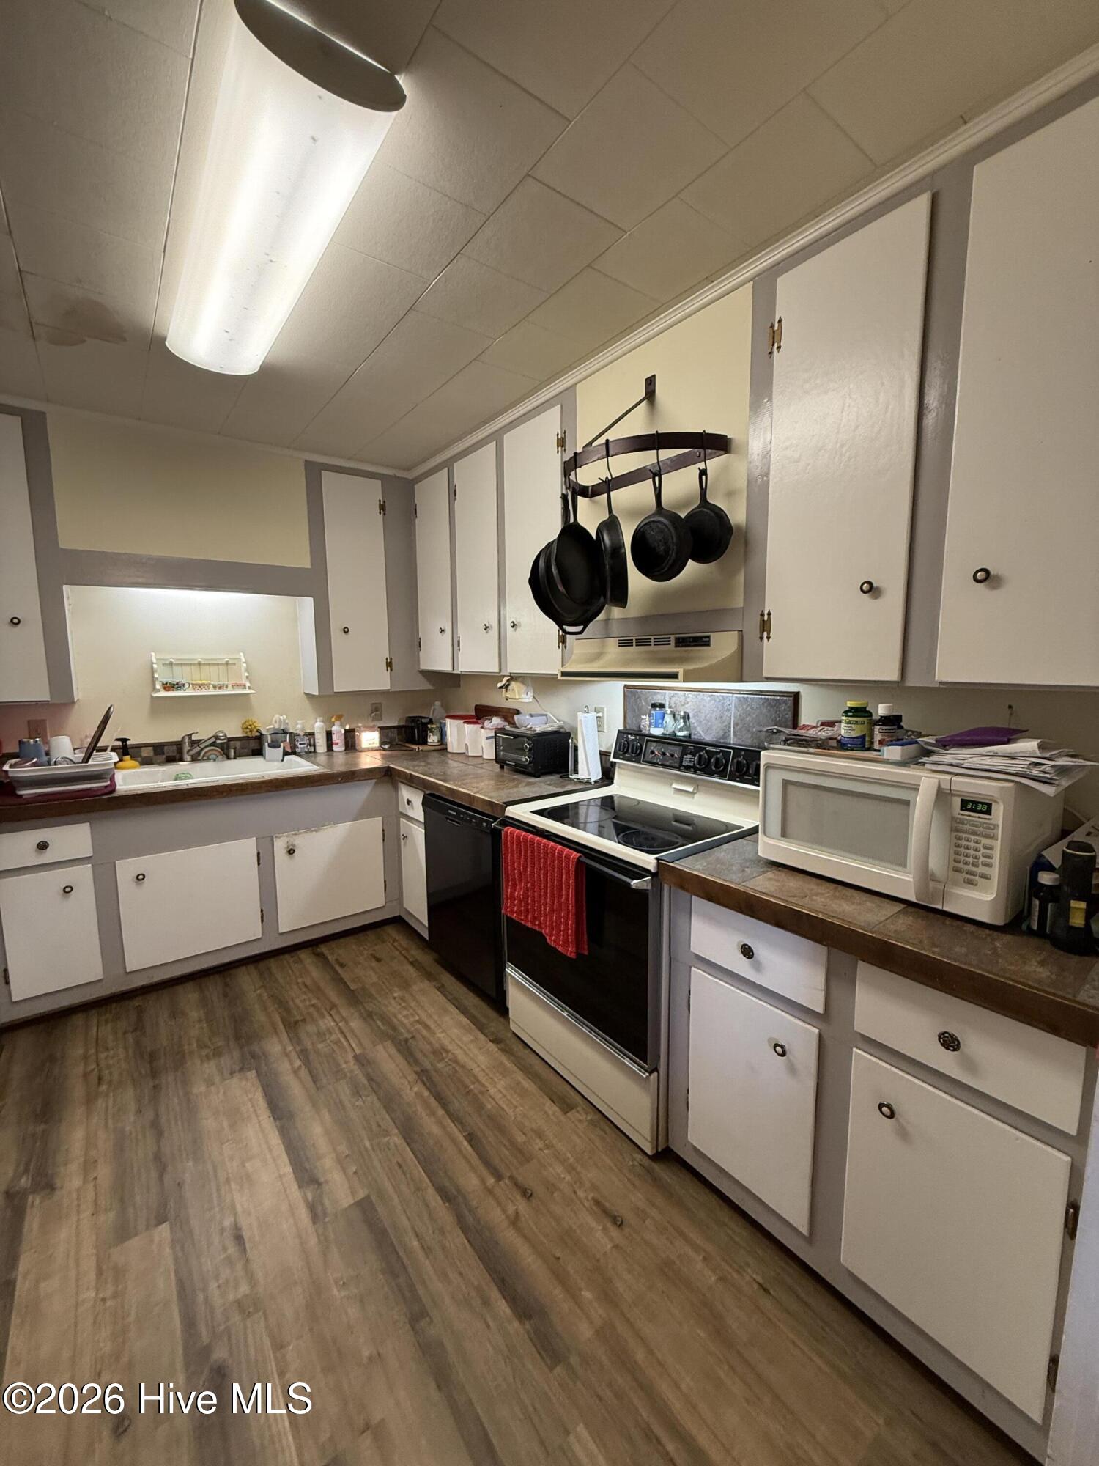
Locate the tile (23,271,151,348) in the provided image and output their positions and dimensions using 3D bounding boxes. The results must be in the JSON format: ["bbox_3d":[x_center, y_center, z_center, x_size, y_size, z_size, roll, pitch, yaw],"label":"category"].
[{"bbox_3d":[-1.375,-1.264,1.780,0.306,0.020,0.302,-6,9,-36],"label":"tile"}]

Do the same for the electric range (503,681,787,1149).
[{"bbox_3d":[0.312,0.602,2.124,0.665,1.155,0.755,-6,9,-37],"label":"electric range"}]

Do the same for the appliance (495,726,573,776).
[{"bbox_3d":[-0.092,0.093,2.938,0.230,0.200,0.370,-5,8,-33],"label":"appliance"}]

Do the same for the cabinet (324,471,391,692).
[{"bbox_3d":[-1.124,-0.814,3.341,0.325,1.150,0.310,-6,9,-37],"label":"cabinet"}]

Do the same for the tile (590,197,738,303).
[{"bbox_3d":[0.315,-1.251,1.546,0.294,0.020,0.298,-6,9,-36],"label":"tile"}]

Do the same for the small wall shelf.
[{"bbox_3d":[-1.766,-0.302,3.012,0.455,0.210,0.120,-6,9,-37],"label":"small wall shelf"}]

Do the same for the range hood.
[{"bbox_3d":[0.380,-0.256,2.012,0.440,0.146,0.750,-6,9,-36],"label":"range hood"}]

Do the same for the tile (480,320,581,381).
[{"bbox_3d":[-0.050,-1.307,2.030,0.294,0.020,0.303,-6,9,-36],"label":"tile"}]

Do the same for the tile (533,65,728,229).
[{"bbox_3d":[0.163,-1.221,1.262,0.305,0.018,0.305,-6,9,-37],"label":"tile"}]

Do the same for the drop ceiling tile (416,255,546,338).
[{"bbox_3d":[-0.206,-1.277,1.747,0.305,0.018,0.305,-6,9,-37],"label":"drop ceiling tile"}]

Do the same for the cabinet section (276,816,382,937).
[{"bbox_3d":[-1.237,0.682,3.176,0.522,0.480,0.500,-6,9,-36],"label":"cabinet section"}]

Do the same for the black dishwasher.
[{"bbox_3d":[-0.179,0.693,2.757,0.580,0.825,0.610,-6,9,-37],"label":"black dishwasher"}]

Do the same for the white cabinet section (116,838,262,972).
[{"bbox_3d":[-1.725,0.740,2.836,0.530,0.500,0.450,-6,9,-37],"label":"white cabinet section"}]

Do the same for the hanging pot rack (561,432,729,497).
[{"bbox_3d":[0.219,-0.834,1.827,0.255,0.050,0.605,-6,9,-36],"label":"hanging pot rack"}]

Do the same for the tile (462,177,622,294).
[{"bbox_3d":[-0.018,-1.241,1.490,0.306,0.020,0.307,-6,9,-36],"label":"tile"}]

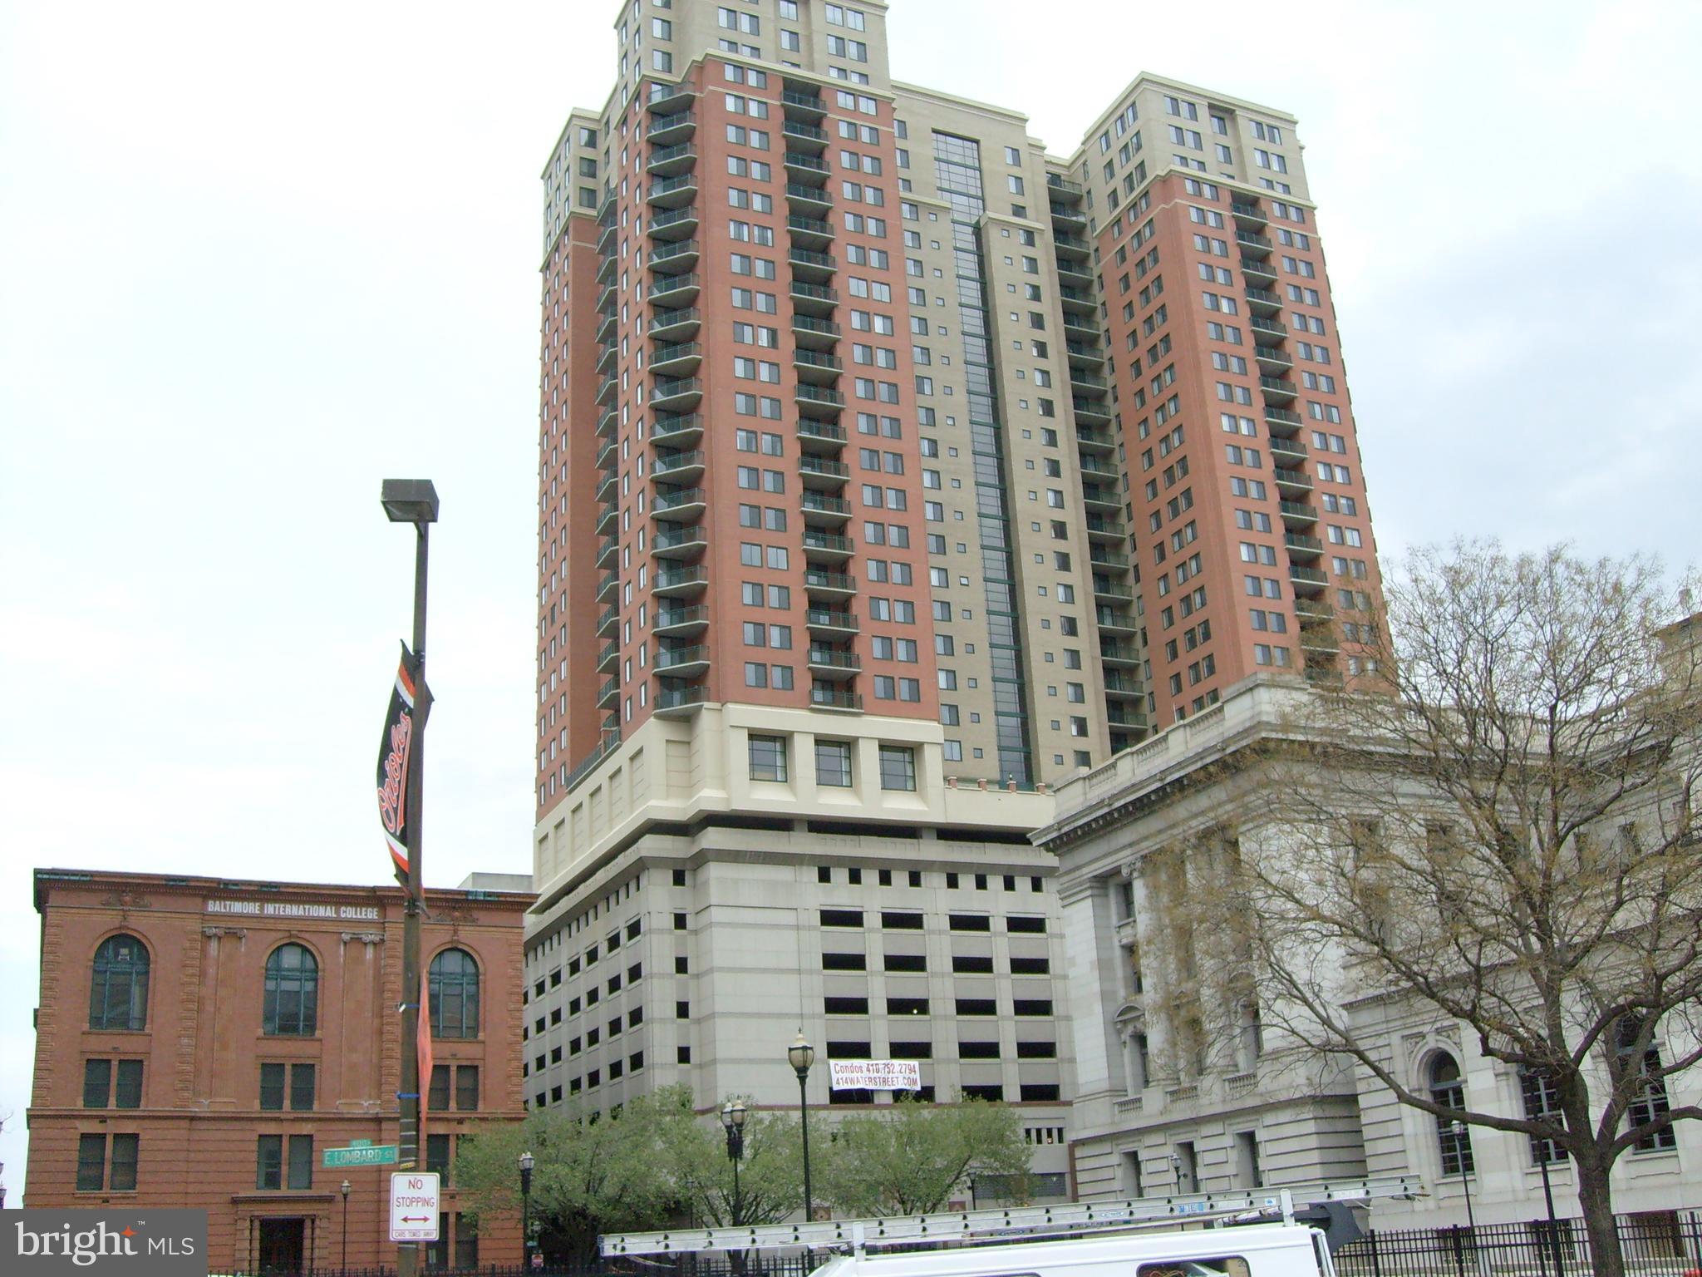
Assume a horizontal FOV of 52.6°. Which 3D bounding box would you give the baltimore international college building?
[{"bbox_3d":[-36.500,28.751,104.906,27.360,22.280,30.000,6,-22,-25],"label":"baltimore international college building"}]

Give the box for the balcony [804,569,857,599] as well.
[{"bbox_3d":[-1.704,-3.484,118.999,3.905,1.282,1.642,6,-23,-24],"label":"balcony"}]

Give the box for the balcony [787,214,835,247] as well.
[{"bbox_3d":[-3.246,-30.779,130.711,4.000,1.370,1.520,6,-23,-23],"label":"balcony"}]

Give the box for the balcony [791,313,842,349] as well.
[{"bbox_3d":[-2.804,-22.369,126.186,3.905,1.282,1.642,6,-23,-24],"label":"balcony"}]

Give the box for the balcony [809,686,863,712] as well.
[{"bbox_3d":[-1.275,4.631,115.919,3.905,1.282,1.642,6,-23,-24],"label":"balcony"}]

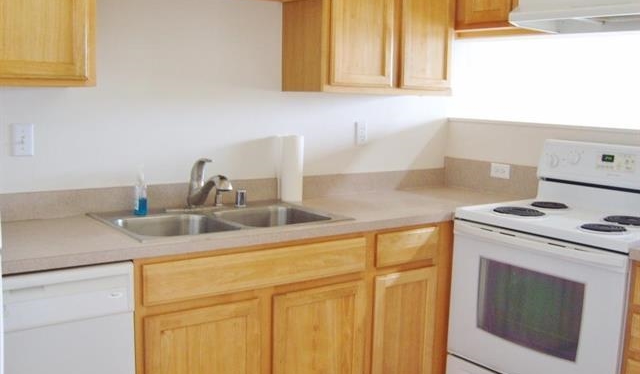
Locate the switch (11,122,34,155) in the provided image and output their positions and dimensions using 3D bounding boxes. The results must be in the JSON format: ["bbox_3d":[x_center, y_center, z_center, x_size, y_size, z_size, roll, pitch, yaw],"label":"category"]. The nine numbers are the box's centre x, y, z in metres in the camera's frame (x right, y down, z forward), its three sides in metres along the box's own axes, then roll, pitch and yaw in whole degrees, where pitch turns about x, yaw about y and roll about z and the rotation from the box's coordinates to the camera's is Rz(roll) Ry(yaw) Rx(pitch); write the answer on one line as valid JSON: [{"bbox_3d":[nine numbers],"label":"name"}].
[{"bbox_3d":[-1.056,-0.167,2.301,0.071,0.115,0.012,-4,10,-35],"label":"switch"}]

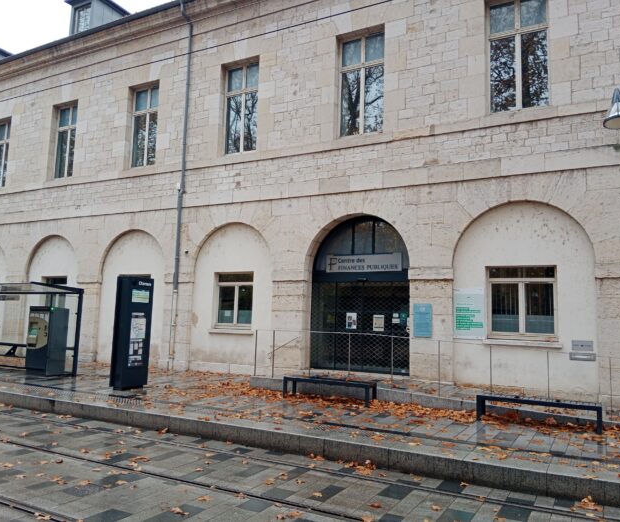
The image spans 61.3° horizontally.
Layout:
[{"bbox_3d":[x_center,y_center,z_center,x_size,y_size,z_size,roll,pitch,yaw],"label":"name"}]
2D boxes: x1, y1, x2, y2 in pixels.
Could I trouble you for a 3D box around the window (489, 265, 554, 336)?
[{"bbox_3d":[5.184,1.002,12.797,1.582,1.759,0.200,-2,-8,28],"label":"window"}]

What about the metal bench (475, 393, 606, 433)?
[{"bbox_3d":[4.142,2.754,9.506,2.034,0.455,0.460,-2,-8,28],"label":"metal bench"}]

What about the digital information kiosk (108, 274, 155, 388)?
[{"bbox_3d":[-4.326,1.772,12.771,0.420,2.620,0.780,-2,-8,28],"label":"digital information kiosk"}]

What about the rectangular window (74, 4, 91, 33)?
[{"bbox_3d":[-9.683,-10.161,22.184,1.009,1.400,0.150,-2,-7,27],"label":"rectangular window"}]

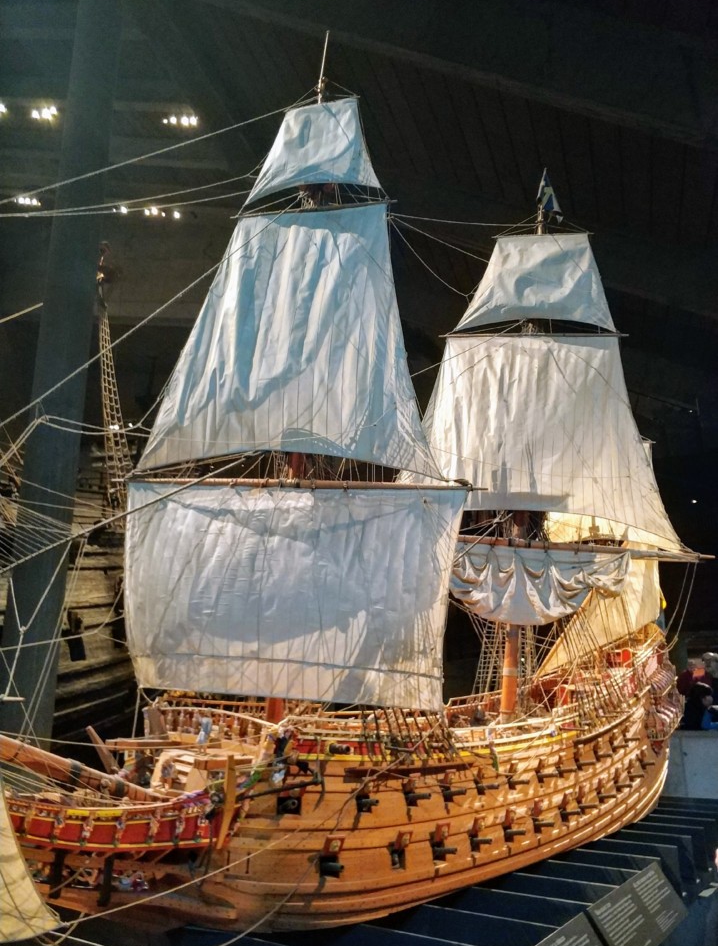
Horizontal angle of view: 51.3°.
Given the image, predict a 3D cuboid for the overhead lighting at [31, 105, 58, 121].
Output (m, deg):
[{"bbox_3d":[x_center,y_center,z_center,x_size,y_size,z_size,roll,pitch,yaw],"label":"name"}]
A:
[{"bbox_3d":[-10.117,-11.565,24.062,0.900,0.380,0.380,8,-18,-26],"label":"overhead lighting"}]

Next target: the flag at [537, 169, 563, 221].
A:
[{"bbox_3d":[1.450,-2.112,5.693,0.210,0.400,0.090,3,-17,-10],"label":"flag"}]

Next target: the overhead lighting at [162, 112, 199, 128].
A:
[{"bbox_3d":[-5.813,-11.513,24.361,1.150,0.380,0.380,4,-17,-15],"label":"overhead lighting"}]

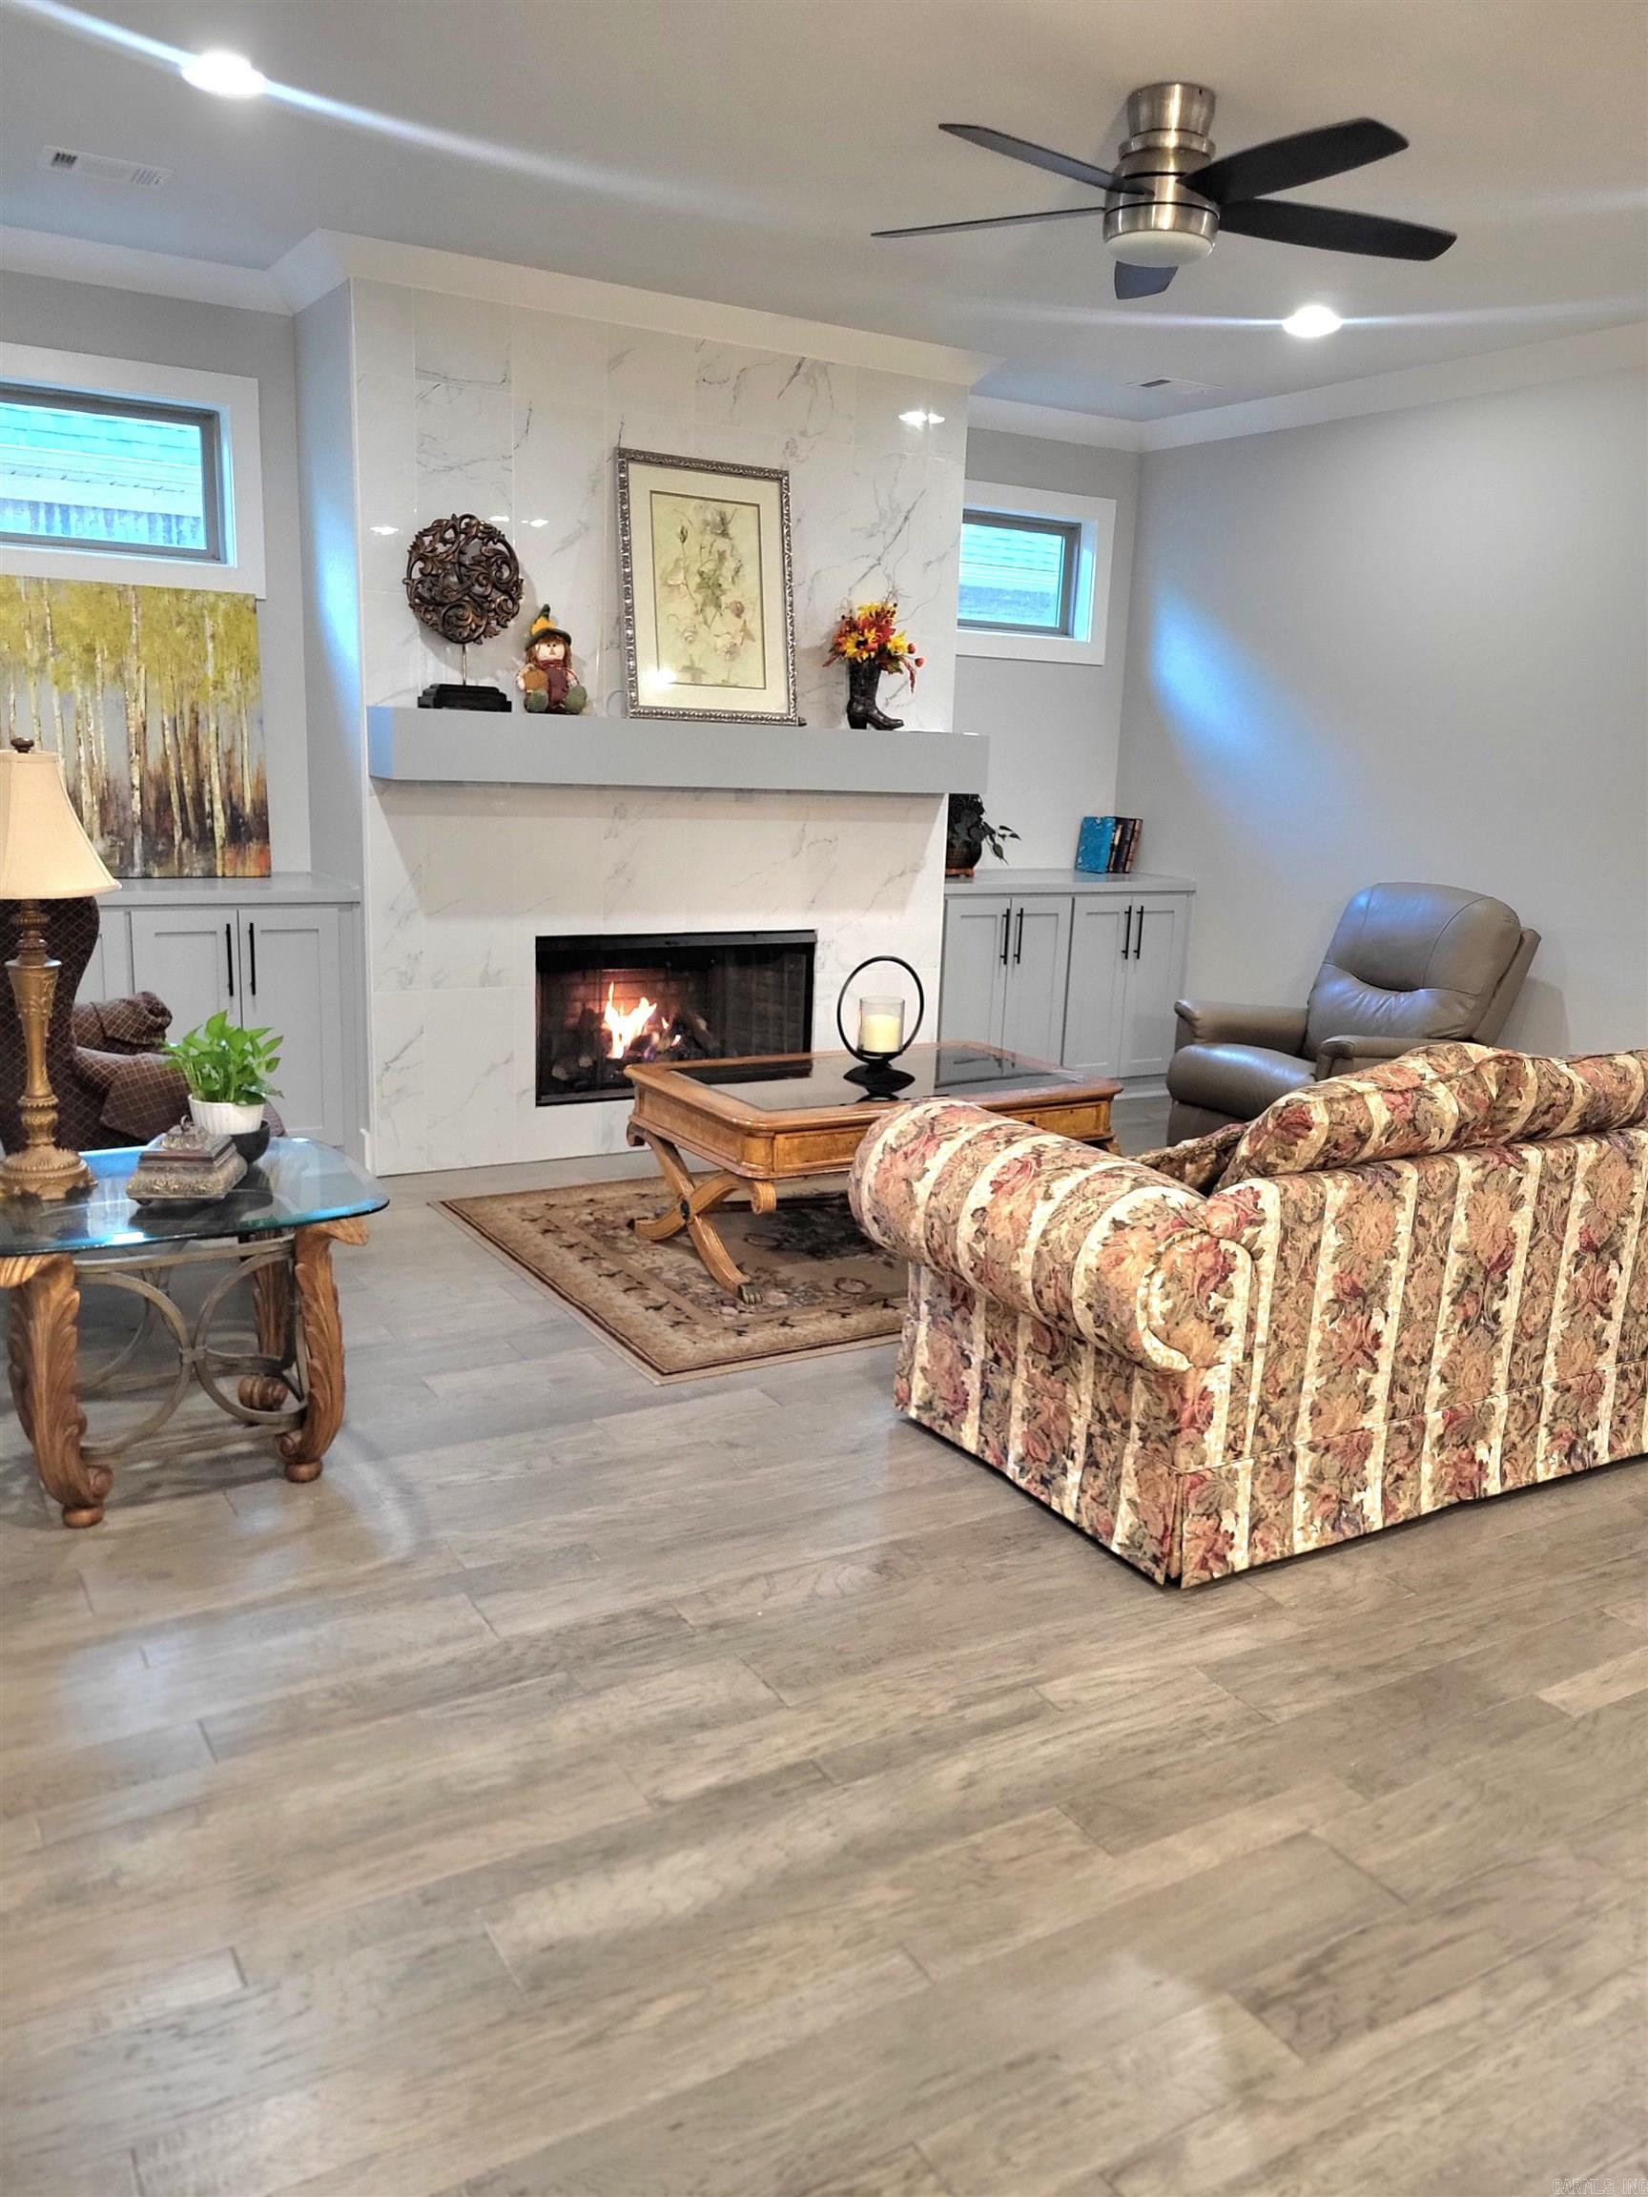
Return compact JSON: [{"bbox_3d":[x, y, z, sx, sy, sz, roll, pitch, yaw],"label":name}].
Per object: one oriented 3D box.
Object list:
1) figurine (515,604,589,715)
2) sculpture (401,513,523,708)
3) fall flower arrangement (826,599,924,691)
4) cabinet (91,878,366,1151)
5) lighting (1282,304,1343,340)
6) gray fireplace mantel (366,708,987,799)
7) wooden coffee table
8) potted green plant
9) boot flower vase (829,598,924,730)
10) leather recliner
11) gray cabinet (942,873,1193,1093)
[{"bbox_3d":[-0.839,-1.356,5.102,0.205,0.325,0.175,-5,14,-29],"label":"figurine"},{"bbox_3d":[-1.078,-1.453,4.923,0.355,0.570,0.125,-6,15,-32],"label":"sculpture"},{"bbox_3d":[0.181,-1.569,5.701,0.330,0.312,0.260,-6,15,-32],"label":"fall flower arrangement"},{"bbox_3d":[-2.157,-0.188,5.063,1.342,0.901,0.567,-6,15,-32],"label":"cabinet"},{"bbox_3d":[1.524,-2.421,5.150,0.190,0.030,0.190,-6,15,-32],"label":"lighting"},{"bbox_3d":[-0.389,-1.137,5.461,2.175,0.204,0.241,-6,15,-32],"label":"gray fireplace mantel"},{"bbox_3d":[0.147,0.182,4.764,1.263,0.478,0.775,-6,15,-32],"label":"wooden coffee table"},{"bbox_3d":[-1.177,-0.024,3.233,0.230,0.285,0.220,-6,15,-32],"label":"potted green plant"},{"bbox_3d":[0.182,-1.505,5.726,0.330,0.452,0.250,0,13,-11],"label":"boot flower vase"},{"bbox_3d":[1.764,-0.194,5.508,0.920,1.010,0.810,-2,13,-18],"label":"leather recliner"},{"bbox_3d":[0.850,-0.481,6.928,1.342,0.893,0.567,-6,15,-32],"label":"gray cabinet"}]

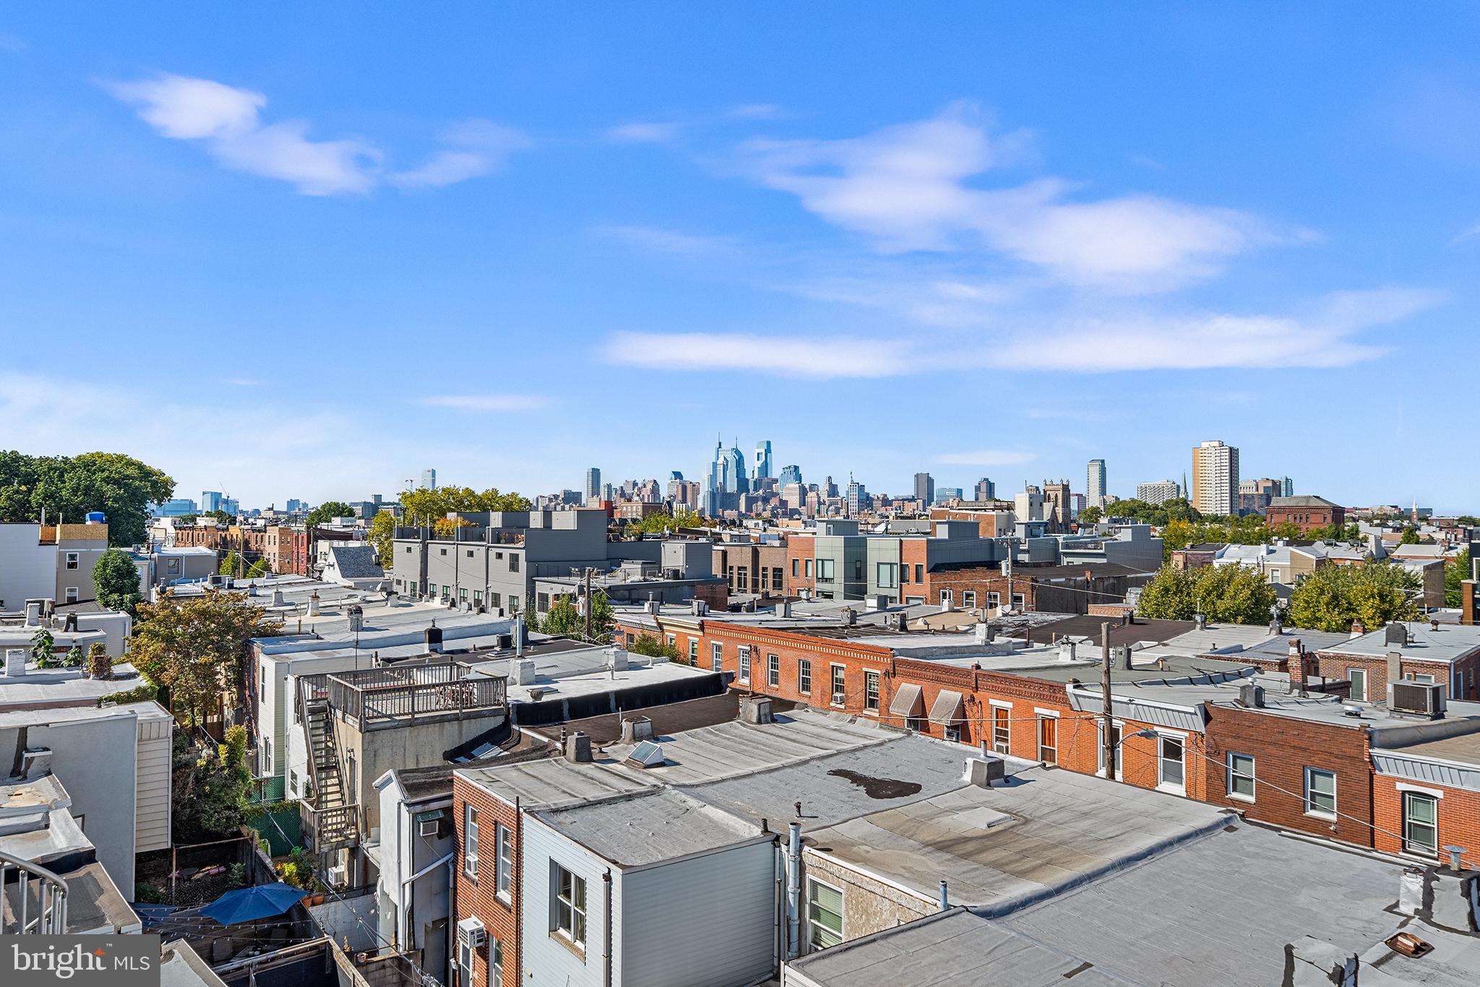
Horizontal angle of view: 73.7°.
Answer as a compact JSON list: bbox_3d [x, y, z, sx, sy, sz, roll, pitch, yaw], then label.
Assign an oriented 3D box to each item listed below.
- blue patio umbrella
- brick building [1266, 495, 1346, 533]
[{"bbox_3d":[-13.075,11.775,26.500,2.750,2.450,2.750,1,-2,-37],"label":"blue patio umbrella"},{"bbox_3d":[195.303,11.222,339.819,20.300,20.460,23.000,-1,-2,40],"label":"brick building"}]

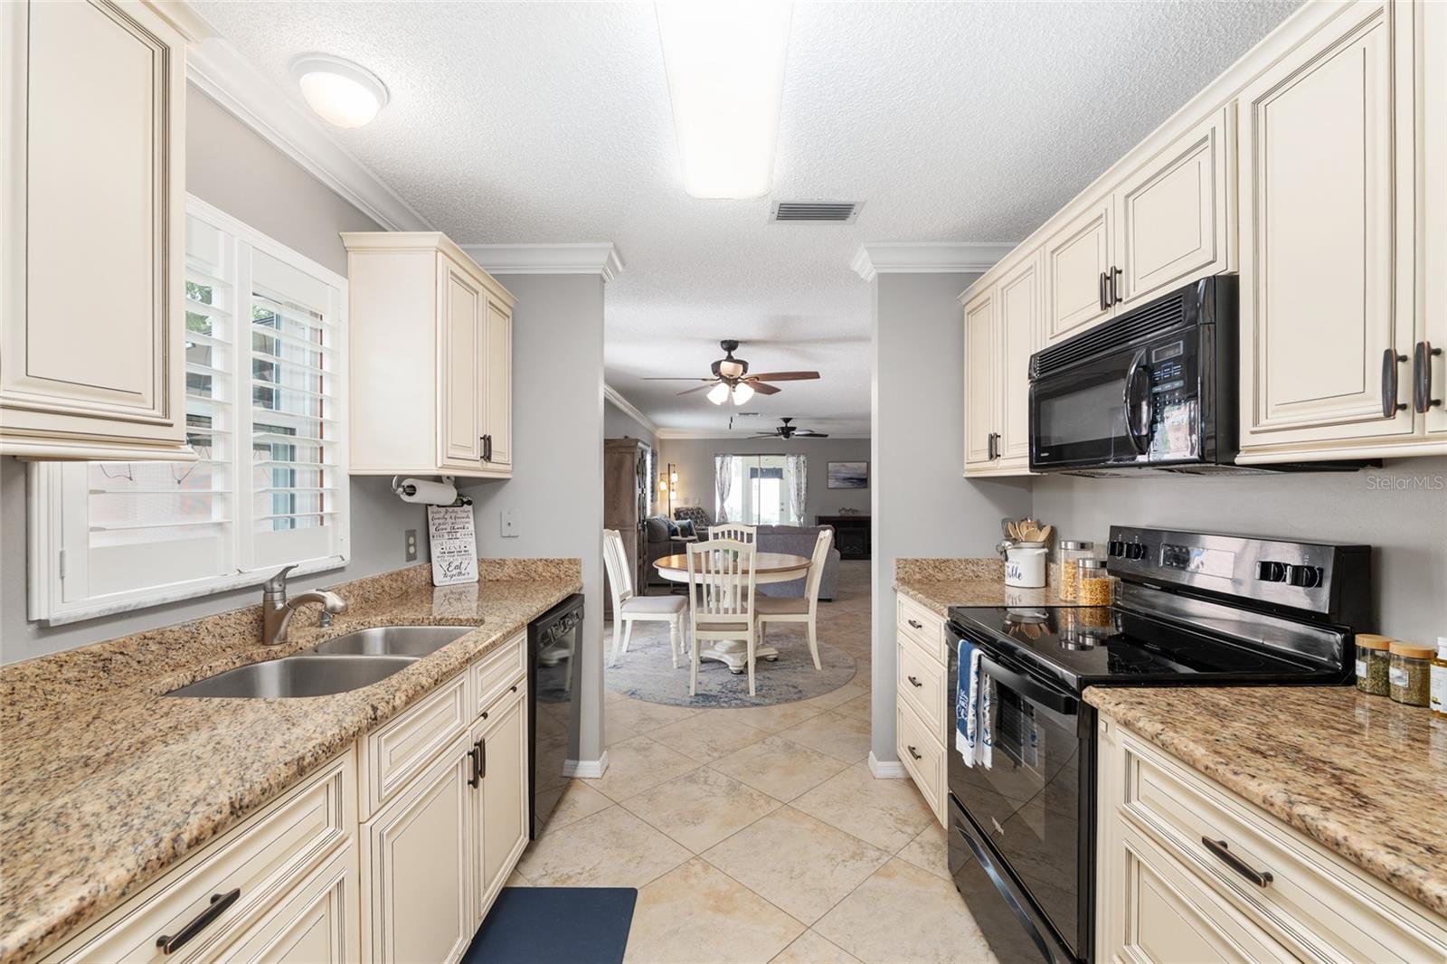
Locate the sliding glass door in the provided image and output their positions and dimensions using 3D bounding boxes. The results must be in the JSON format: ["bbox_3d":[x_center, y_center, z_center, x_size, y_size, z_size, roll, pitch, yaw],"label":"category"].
[{"bbox_3d":[0.720,0.480,11.050,1.800,2.060,0.140,0,-1,1],"label":"sliding glass door"}]

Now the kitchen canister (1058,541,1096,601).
[{"bbox_3d":[1.362,0.345,2.165,0.120,0.225,0.120,0,-1,1],"label":"kitchen canister"}]

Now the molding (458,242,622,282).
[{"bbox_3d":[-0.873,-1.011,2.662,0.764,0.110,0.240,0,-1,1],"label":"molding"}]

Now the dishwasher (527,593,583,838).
[{"bbox_3d":[-0.944,0.918,2.290,0.610,0.810,0.610,0,-1,1],"label":"dishwasher"}]

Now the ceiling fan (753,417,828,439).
[{"bbox_3d":[0.965,-0.811,8.550,1.300,0.360,1.300,0,-1,1],"label":"ceiling fan"}]

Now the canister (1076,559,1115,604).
[{"bbox_3d":[1.369,0.376,2.075,0.120,0.160,0.120,0,-1,1],"label":"canister"}]

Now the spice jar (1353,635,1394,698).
[{"bbox_3d":[1.376,0.384,1.169,0.060,0.113,0.060,0,-1,0],"label":"spice jar"}]

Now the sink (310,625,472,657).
[{"bbox_3d":[-0.947,0.572,1.699,0.405,0.200,0.345,0,-1,1],"label":"sink"}]

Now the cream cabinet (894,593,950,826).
[{"bbox_3d":[1.106,0.921,2.263,0.630,0.855,0.610,0,-1,1],"label":"cream cabinet"}]

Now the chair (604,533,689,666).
[{"bbox_3d":[-0.605,0.894,4.440,0.590,1.020,0.470,0,-1,7],"label":"chair"}]

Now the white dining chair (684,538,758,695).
[{"bbox_3d":[0.000,0.886,3.900,0.470,1.020,0.580,0,-1,3],"label":"white dining chair"}]

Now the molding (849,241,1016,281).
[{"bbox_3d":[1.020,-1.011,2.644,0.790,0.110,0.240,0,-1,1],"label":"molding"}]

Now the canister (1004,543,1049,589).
[{"bbox_3d":[1.333,0.369,2.468,0.166,0.175,0.166,0,-1,-11],"label":"canister"}]

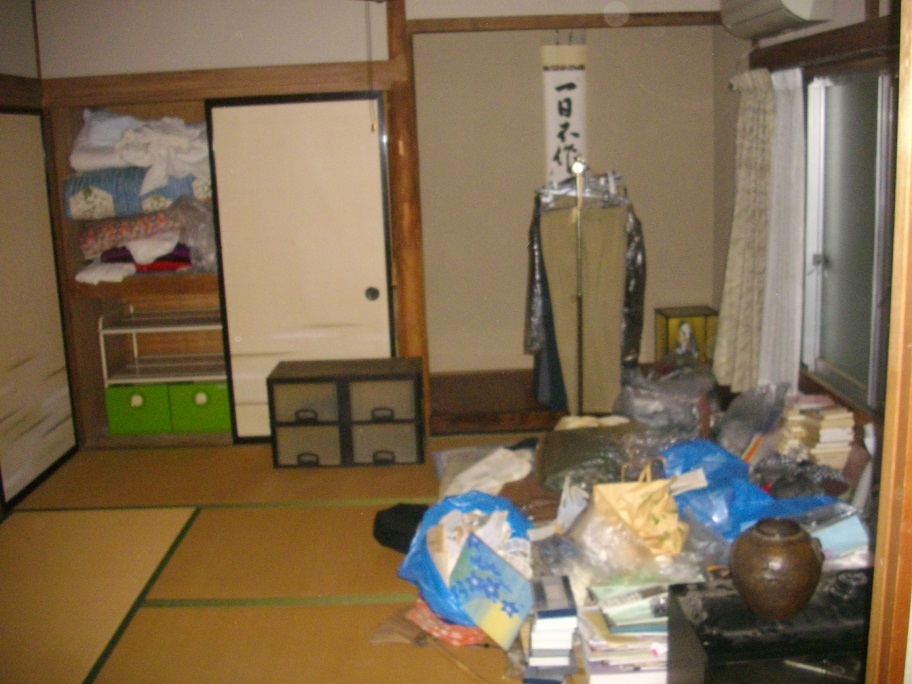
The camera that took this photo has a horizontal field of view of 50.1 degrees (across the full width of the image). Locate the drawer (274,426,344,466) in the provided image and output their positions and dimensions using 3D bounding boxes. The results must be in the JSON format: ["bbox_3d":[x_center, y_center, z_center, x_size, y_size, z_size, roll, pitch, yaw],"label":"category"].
[{"bbox_3d":[-0.694,0.456,4.813,0.317,0.210,0.330,-2,12,1],"label":"drawer"}]

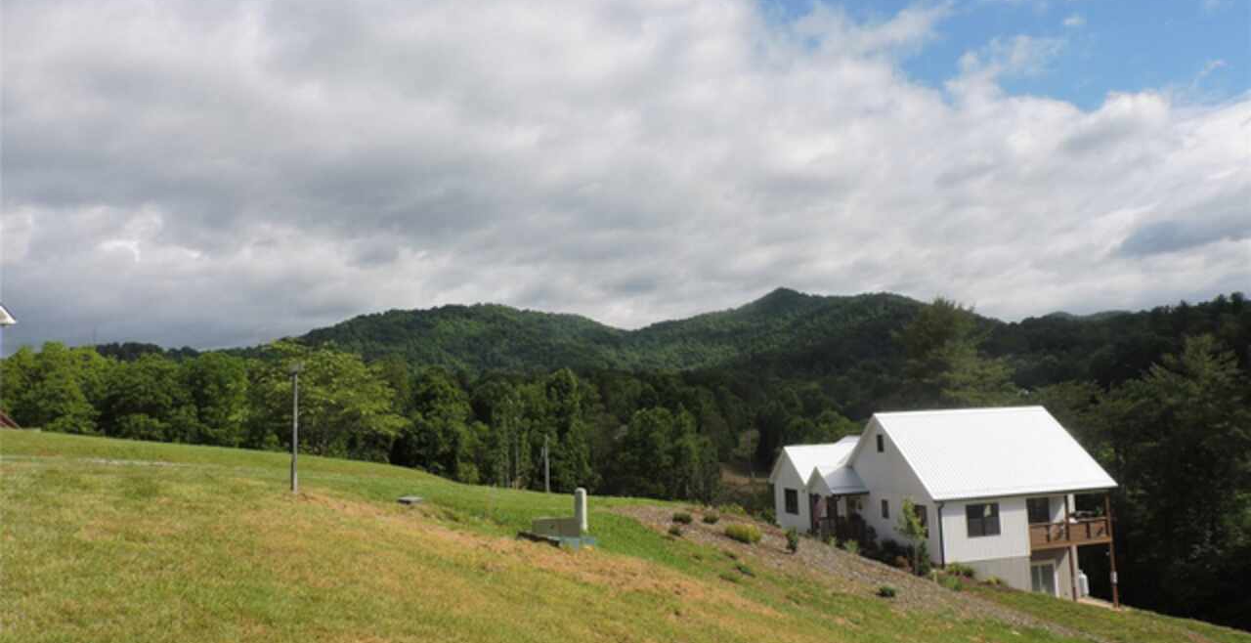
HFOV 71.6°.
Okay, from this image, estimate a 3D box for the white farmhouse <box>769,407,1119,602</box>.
[{"bbox_3d":[17.137,10.157,49.519,13.338,10.136,14.162,-1,-5,-16],"label":"white farmhouse"}]

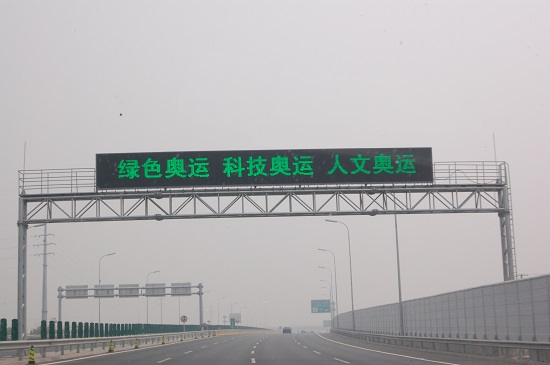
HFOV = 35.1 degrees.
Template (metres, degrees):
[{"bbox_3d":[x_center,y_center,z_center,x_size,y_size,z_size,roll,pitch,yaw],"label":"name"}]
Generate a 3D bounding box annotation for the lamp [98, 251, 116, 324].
[{"bbox_3d":[-31.390,21.299,163.134,3.194,16.109,0.380,-2,-10,3],"label":"lamp"}]

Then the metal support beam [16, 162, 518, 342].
[{"bbox_3d":[-0.269,3.735,42.084,23.863,9.027,1.200,-1,-10,-3],"label":"metal support beam"}]

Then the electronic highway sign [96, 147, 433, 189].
[{"bbox_3d":[-0.450,-0.650,42.526,16.414,1.762,0.450,-1,-10,-3],"label":"electronic highway sign"}]

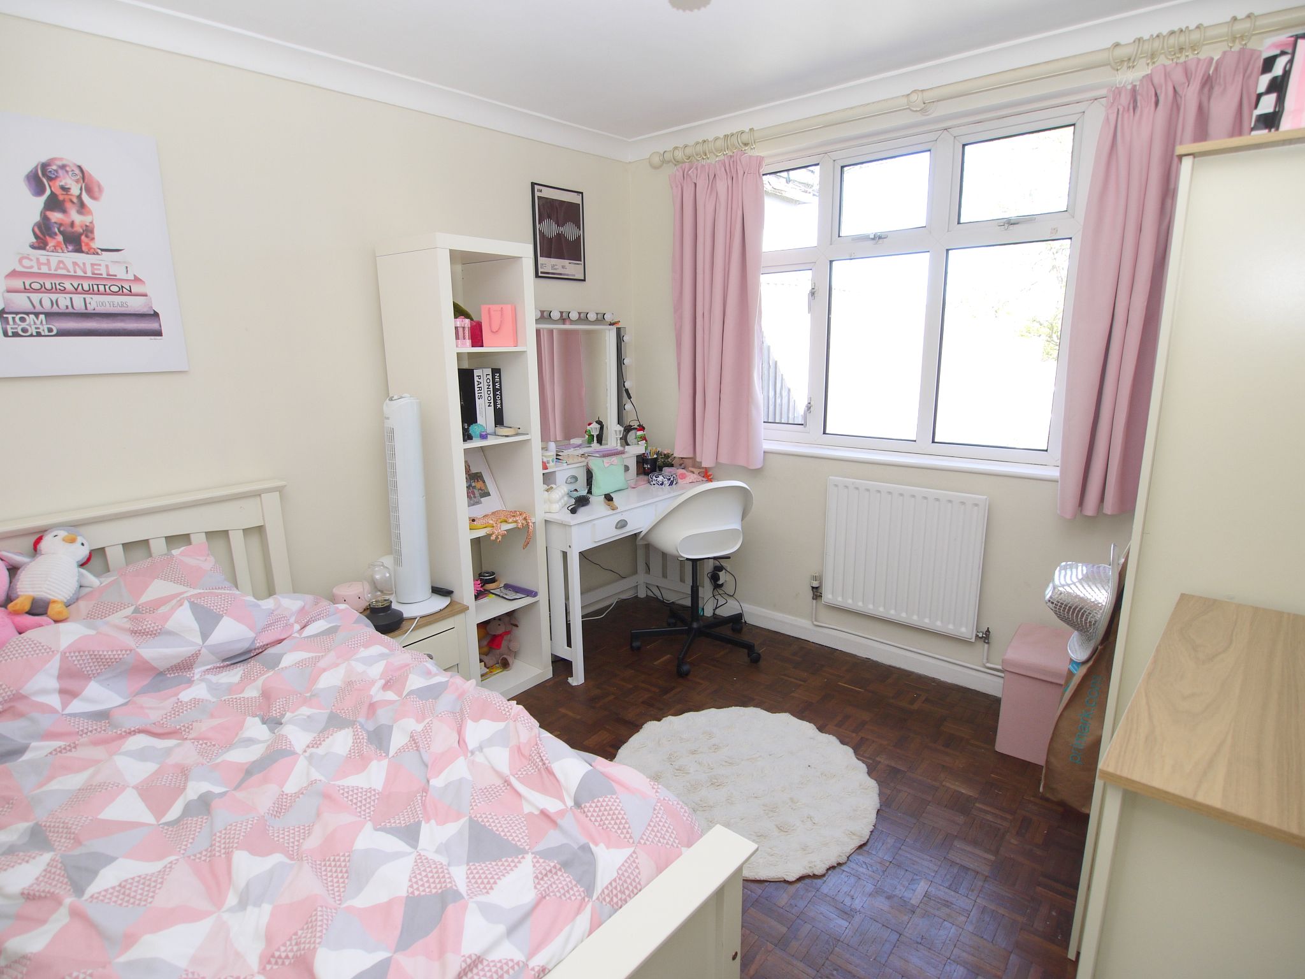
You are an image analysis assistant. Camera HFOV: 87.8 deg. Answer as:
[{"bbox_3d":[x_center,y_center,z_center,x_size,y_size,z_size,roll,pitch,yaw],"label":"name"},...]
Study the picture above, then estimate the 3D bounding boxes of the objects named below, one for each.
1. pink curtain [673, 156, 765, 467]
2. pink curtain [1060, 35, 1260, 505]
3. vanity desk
[{"bbox_3d":[0.310,-0.825,3.298,0.515,1.430,0.120,10,17,41],"label":"pink curtain"},{"bbox_3d":[1.607,-0.575,2.176,0.380,1.395,0.120,10,17,41],"label":"pink curtain"},{"bbox_3d":[-0.187,0.376,3.409,0.510,0.750,1.005,10,17,41],"label":"vanity desk"}]

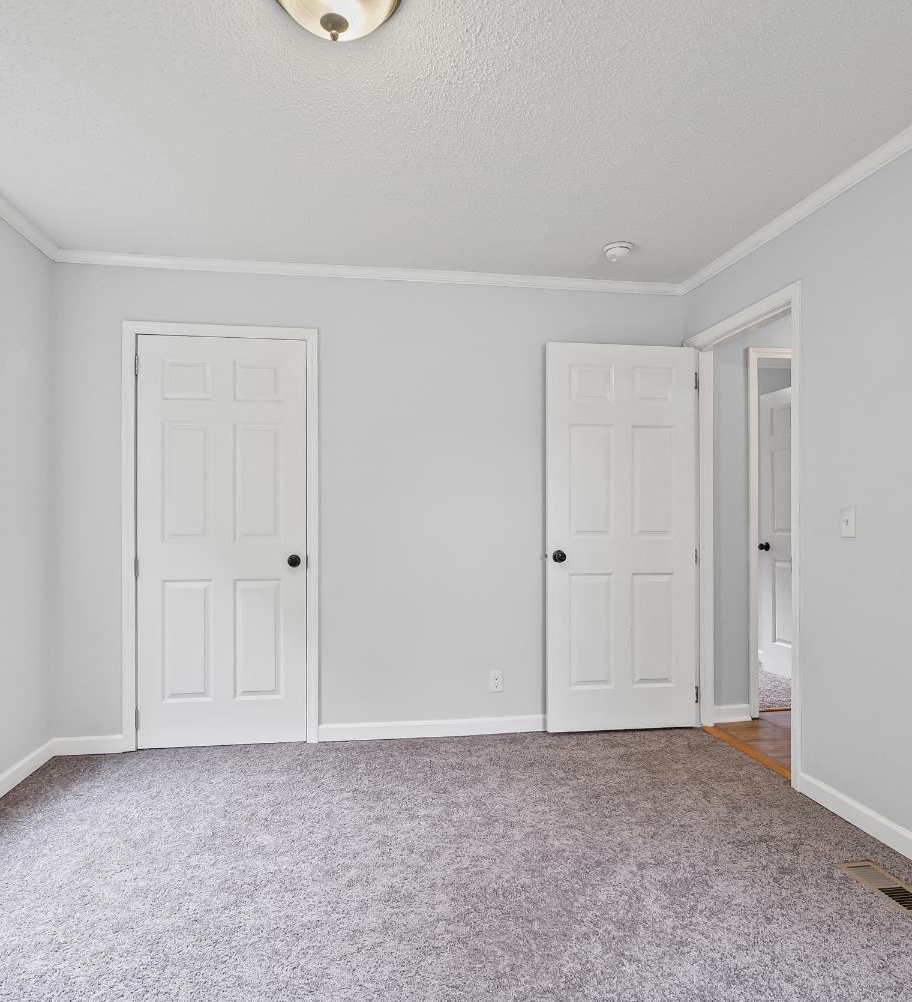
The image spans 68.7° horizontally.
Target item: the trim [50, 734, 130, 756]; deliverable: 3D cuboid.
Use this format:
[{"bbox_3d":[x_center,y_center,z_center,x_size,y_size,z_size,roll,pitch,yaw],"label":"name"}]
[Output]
[{"bbox_3d":[-1.774,1.179,3.217,0.335,0.089,0.020,0,-1,-9],"label":"trim"}]

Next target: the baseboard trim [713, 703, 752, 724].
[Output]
[{"bbox_3d":[1.541,1.195,3.755,0.252,0.099,0.020,0,-1,-9],"label":"baseboard trim"}]

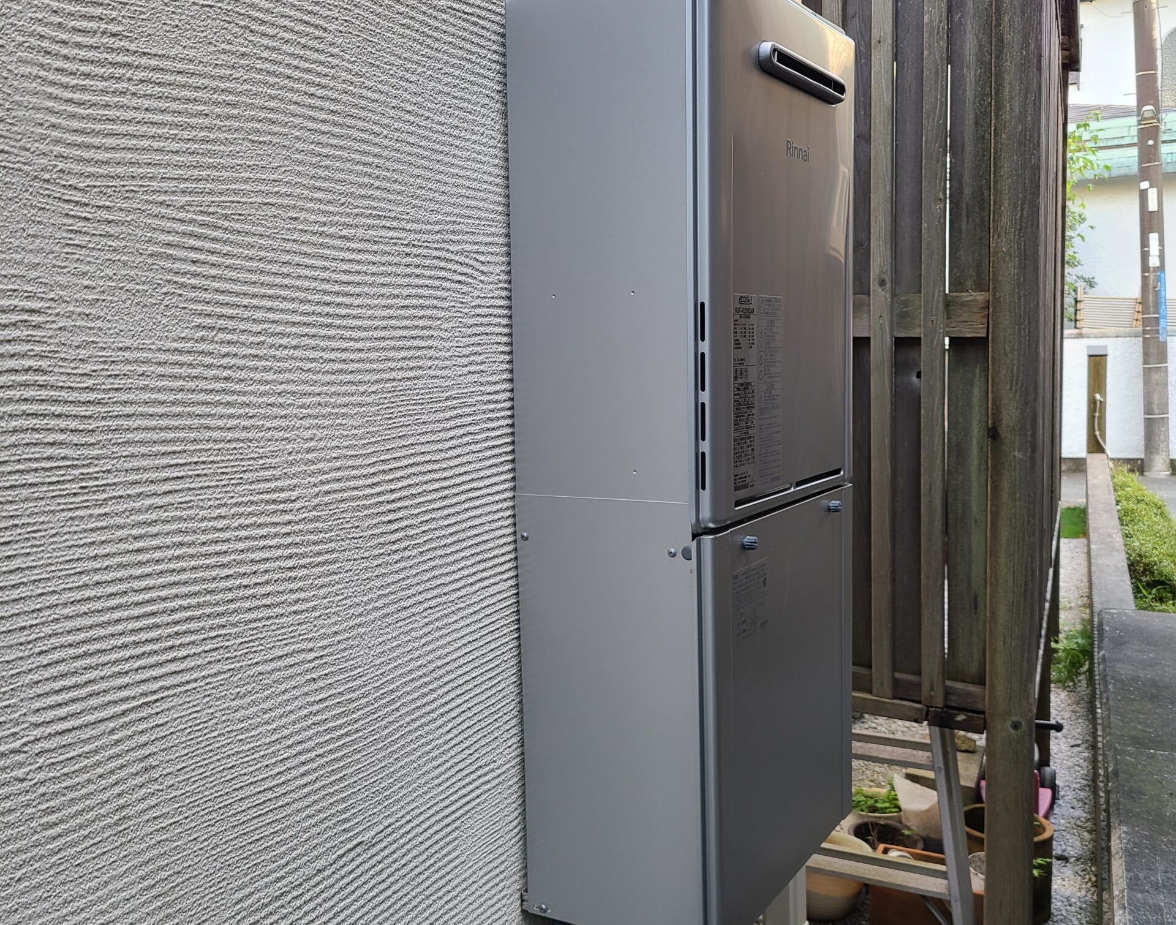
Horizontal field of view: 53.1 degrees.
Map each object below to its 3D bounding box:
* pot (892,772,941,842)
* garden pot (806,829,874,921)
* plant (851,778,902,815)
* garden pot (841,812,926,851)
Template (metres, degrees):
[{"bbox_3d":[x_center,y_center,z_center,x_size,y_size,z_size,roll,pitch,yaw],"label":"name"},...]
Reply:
[{"bbox_3d":[1.054,1.081,3.693,0.160,0.160,0.170,2,7,30],"label":"pot"},{"bbox_3d":[0.655,1.158,3.259,0.270,0.166,0.270,-1,6,0],"label":"garden pot"},{"bbox_3d":[0.883,1.046,3.664,0.180,0.090,0.190,2,7,30],"label":"plant"},{"bbox_3d":[0.864,1.147,3.392,0.220,0.150,0.220,2,7,30],"label":"garden pot"}]

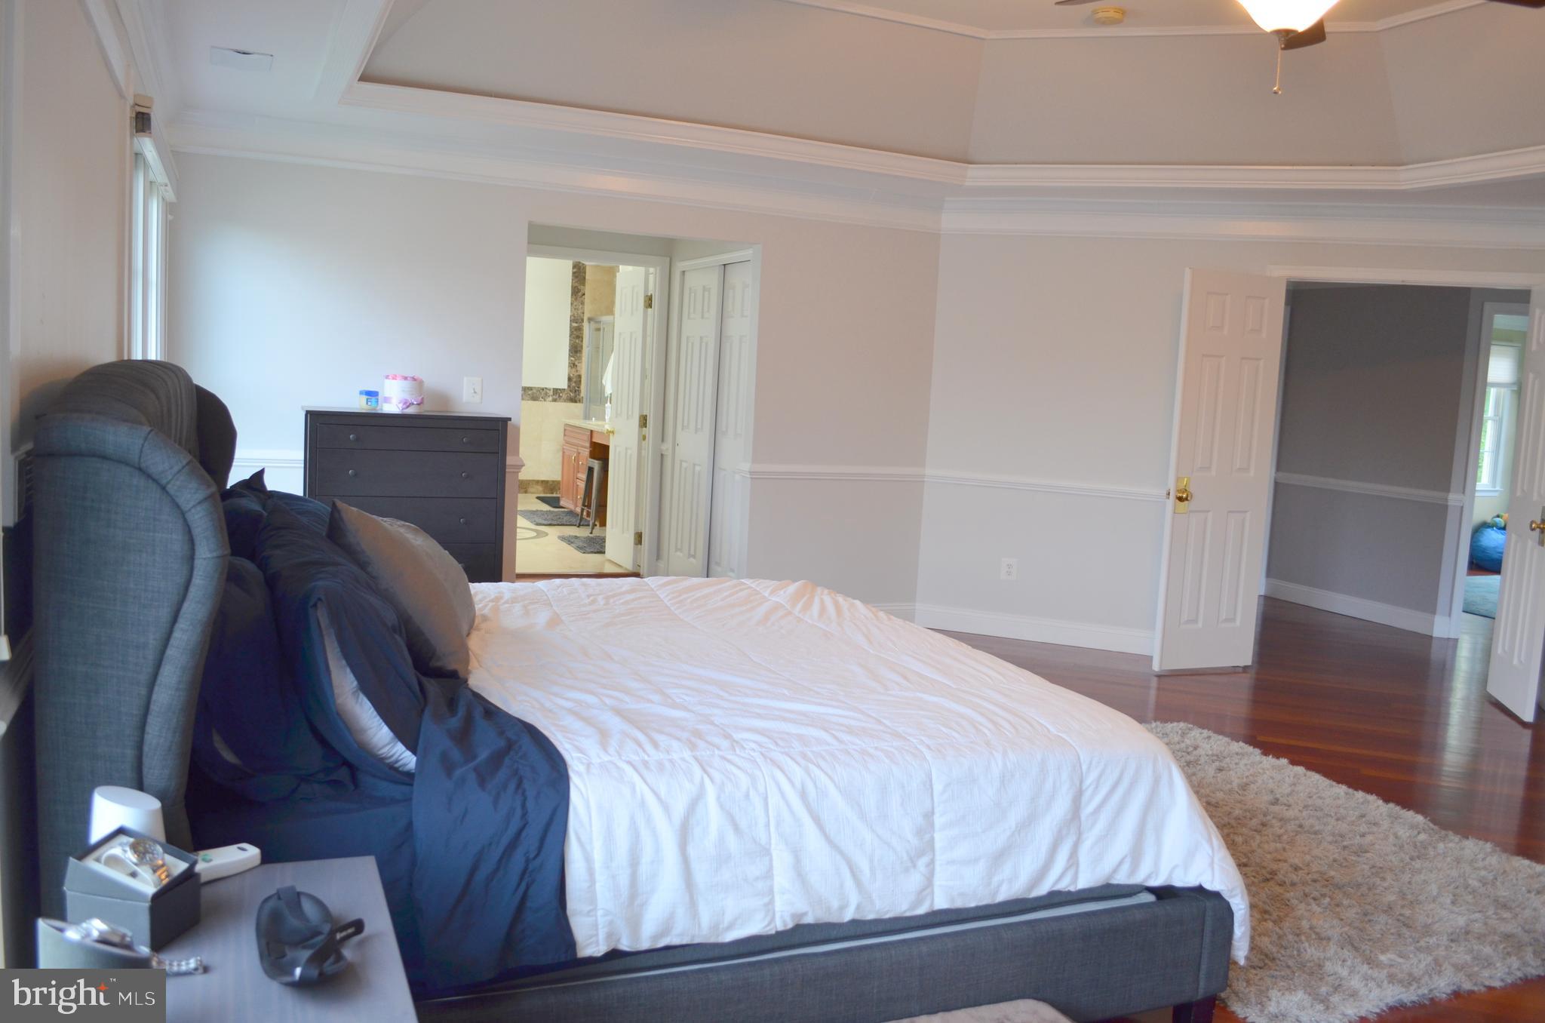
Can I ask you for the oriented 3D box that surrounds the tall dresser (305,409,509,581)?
[{"bbox_3d":[-1.640,0.147,5.168,0.860,1.165,0.440,0,8,-25],"label":"tall dresser"}]

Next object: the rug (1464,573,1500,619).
[{"bbox_3d":[5.807,0.655,8.782,2.400,0.030,1.800,0,8,-25],"label":"rug"}]

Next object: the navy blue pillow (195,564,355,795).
[{"bbox_3d":[-1.010,0.242,2.331,0.200,0.430,0.700,-11,11,-20],"label":"navy blue pillow"}]

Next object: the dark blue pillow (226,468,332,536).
[{"bbox_3d":[-1.226,0.131,2.971,0.260,0.450,0.720,-20,14,-17],"label":"dark blue pillow"}]

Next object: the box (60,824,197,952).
[{"bbox_3d":[-0.833,0.492,1.509,0.127,0.100,0.093,5,7,14],"label":"box"}]

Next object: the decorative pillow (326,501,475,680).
[{"bbox_3d":[-0.881,0.170,2.813,0.180,0.460,0.470,-32,16,-12],"label":"decorative pillow"}]

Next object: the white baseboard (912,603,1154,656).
[{"bbox_3d":[1.545,0.675,6.429,1.500,0.130,0.020,5,7,18],"label":"white baseboard"}]

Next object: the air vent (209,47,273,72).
[{"bbox_3d":[-1.838,-1.560,4.003,0.200,0.020,0.270,0,8,-25],"label":"air vent"}]

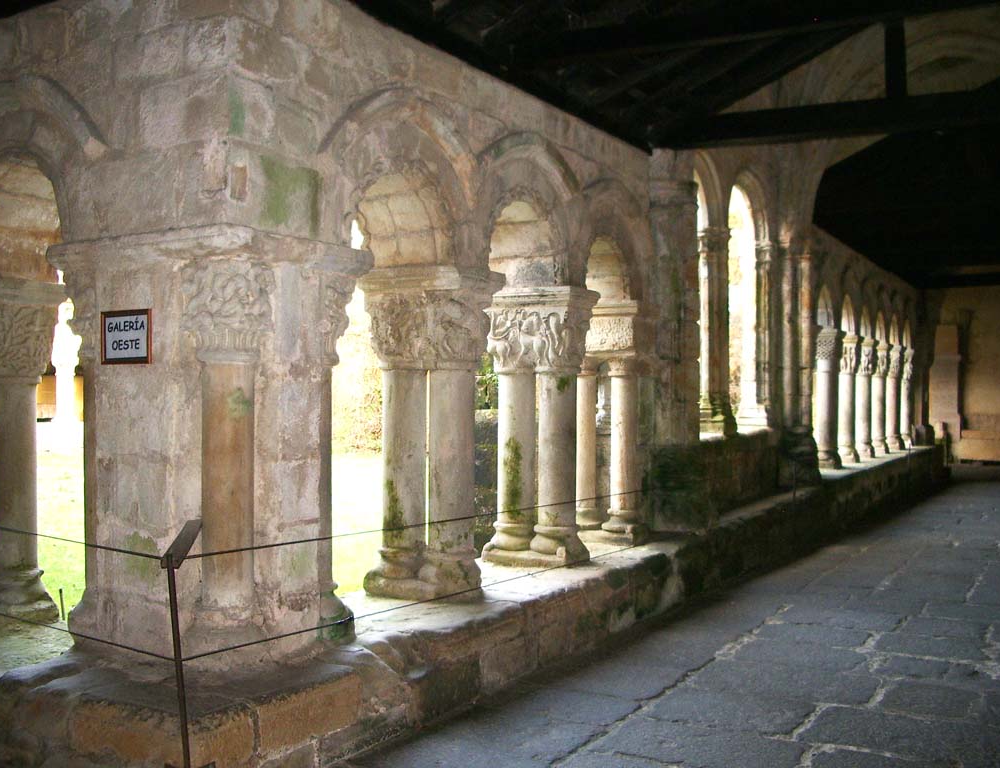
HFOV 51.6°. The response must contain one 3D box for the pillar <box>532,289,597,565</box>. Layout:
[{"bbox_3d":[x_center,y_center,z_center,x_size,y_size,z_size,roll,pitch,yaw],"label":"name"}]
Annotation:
[{"bbox_3d":[0.439,0.299,7.351,0.326,1.907,0.316,-1,-1,30],"label":"pillar"}]

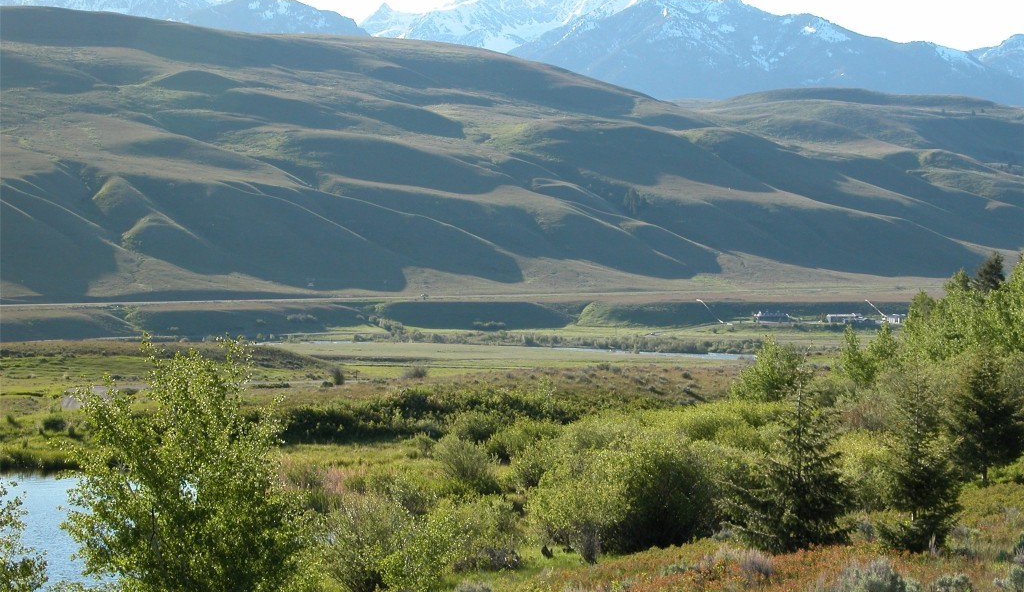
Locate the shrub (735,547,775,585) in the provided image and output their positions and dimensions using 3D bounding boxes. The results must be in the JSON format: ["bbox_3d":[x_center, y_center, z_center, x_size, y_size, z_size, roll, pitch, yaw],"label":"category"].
[{"bbox_3d":[5.952,6.627,53.000,0.982,0.908,0.903,0,1,0],"label":"shrub"}]

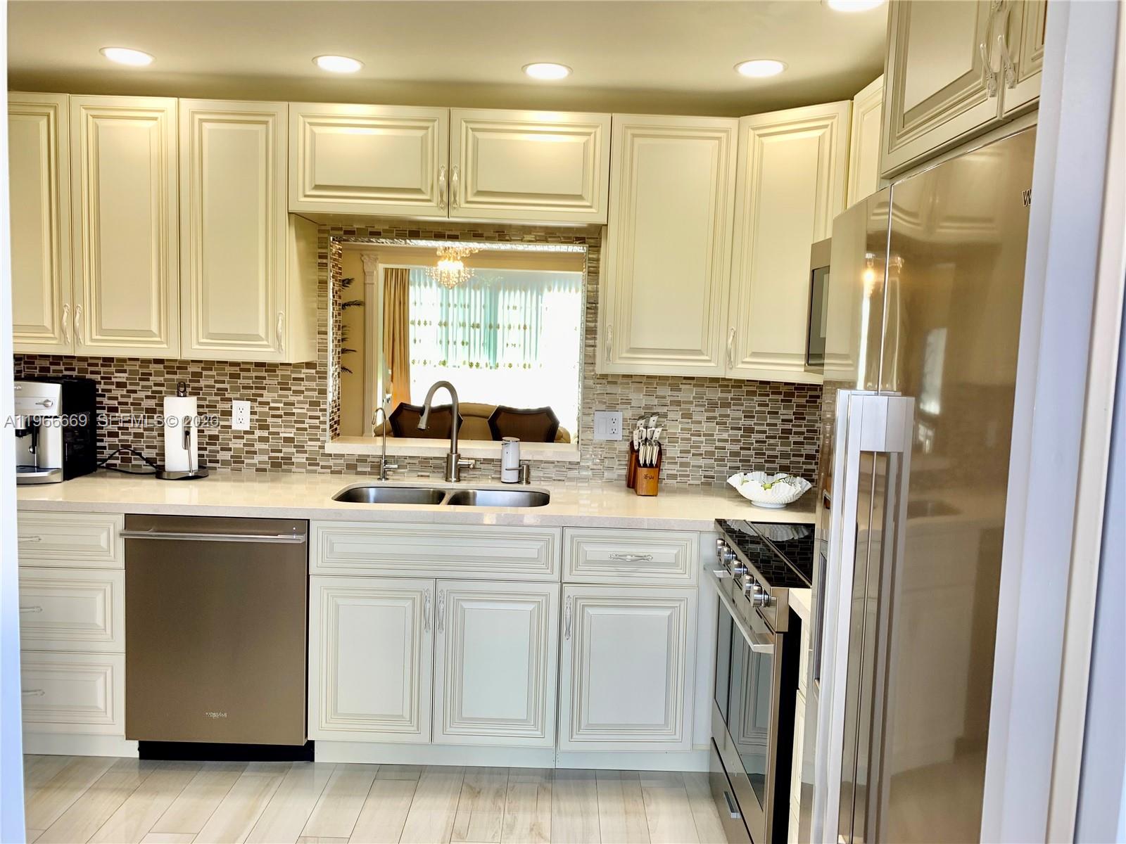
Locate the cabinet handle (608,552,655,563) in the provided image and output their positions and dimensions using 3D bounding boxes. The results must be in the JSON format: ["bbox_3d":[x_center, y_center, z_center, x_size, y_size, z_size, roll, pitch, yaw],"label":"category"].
[{"bbox_3d":[0.227,0.449,2.797,0.155,0.028,0.030,2,6,-1],"label":"cabinet handle"}]

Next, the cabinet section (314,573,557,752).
[{"bbox_3d":[-0.430,0.776,3.124,0.828,0.567,0.610,2,5,0],"label":"cabinet section"}]

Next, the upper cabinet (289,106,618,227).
[{"bbox_3d":[-0.400,-0.926,3.136,1.134,0.380,0.338,2,6,-1],"label":"upper cabinet"}]

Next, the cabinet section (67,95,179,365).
[{"bbox_3d":[-1.535,-0.693,3.141,0.380,0.903,0.345,2,5,0],"label":"cabinet section"}]

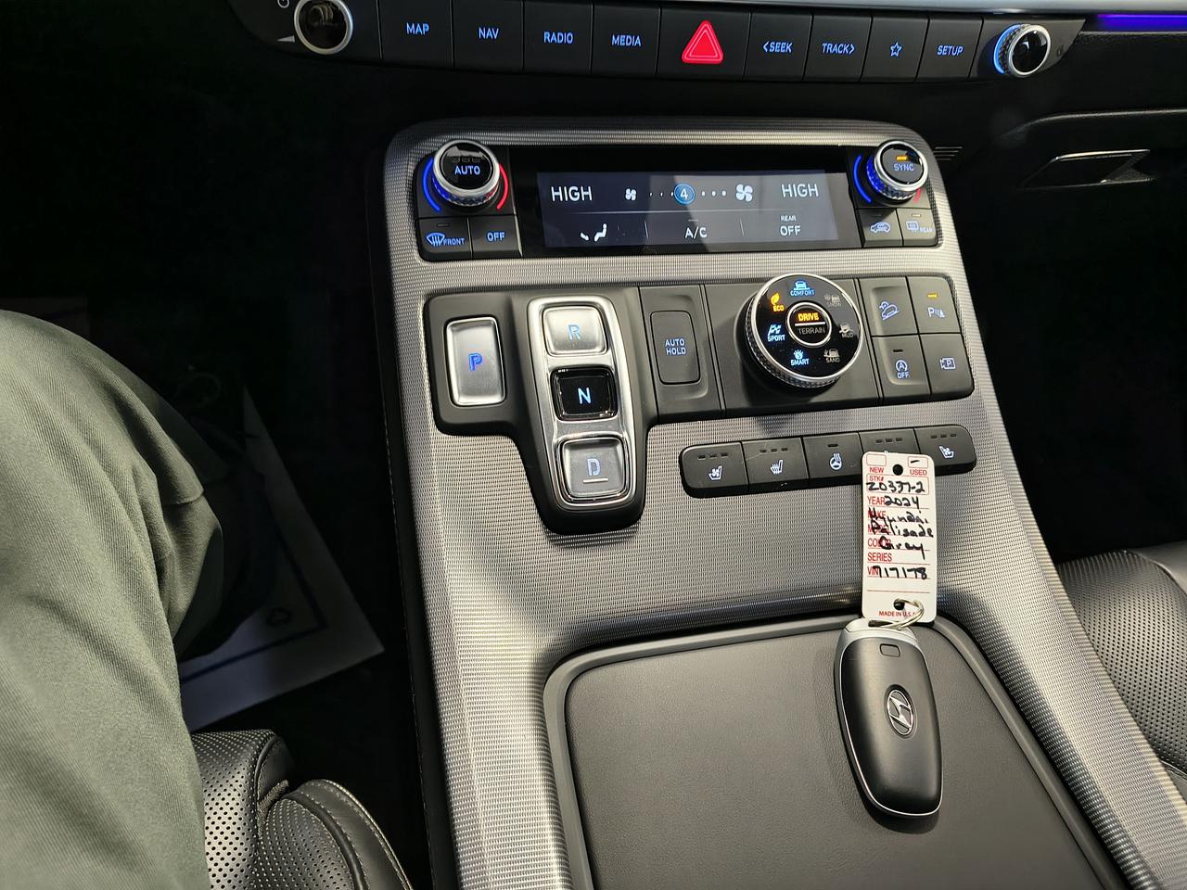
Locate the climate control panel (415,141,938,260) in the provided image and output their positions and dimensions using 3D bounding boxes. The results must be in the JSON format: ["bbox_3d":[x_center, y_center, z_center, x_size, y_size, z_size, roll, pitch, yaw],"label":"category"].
[{"bbox_3d":[0.048,-0.117,0.387,0.255,0.025,0.056,-5,78,-12],"label":"climate control panel"}]

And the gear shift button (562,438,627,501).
[{"bbox_3d":[0.000,0.011,0.349,0.026,0.009,0.026,-5,78,-12],"label":"gear shift button"}]

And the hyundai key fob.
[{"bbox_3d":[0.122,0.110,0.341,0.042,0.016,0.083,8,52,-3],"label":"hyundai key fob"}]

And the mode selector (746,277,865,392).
[{"bbox_3d":[0.093,-0.050,0.371,0.053,0.017,0.053,-5,78,-12],"label":"mode selector"}]

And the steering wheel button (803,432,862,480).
[{"bbox_3d":[0.109,0.006,0.378,0.029,0.008,0.022,-5,78,-12],"label":"steering wheel button"}]

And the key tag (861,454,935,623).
[{"bbox_3d":[0.138,0.041,0.370,0.036,0.002,0.077,8,76,-9],"label":"key tag"}]

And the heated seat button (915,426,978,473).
[{"bbox_3d":[0.165,0.003,0.390,0.029,0.008,0.022,-5,78,-12],"label":"heated seat button"}]

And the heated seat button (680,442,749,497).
[{"bbox_3d":[0.053,0.011,0.365,0.029,0.008,0.023,-5,78,-12],"label":"heated seat button"}]

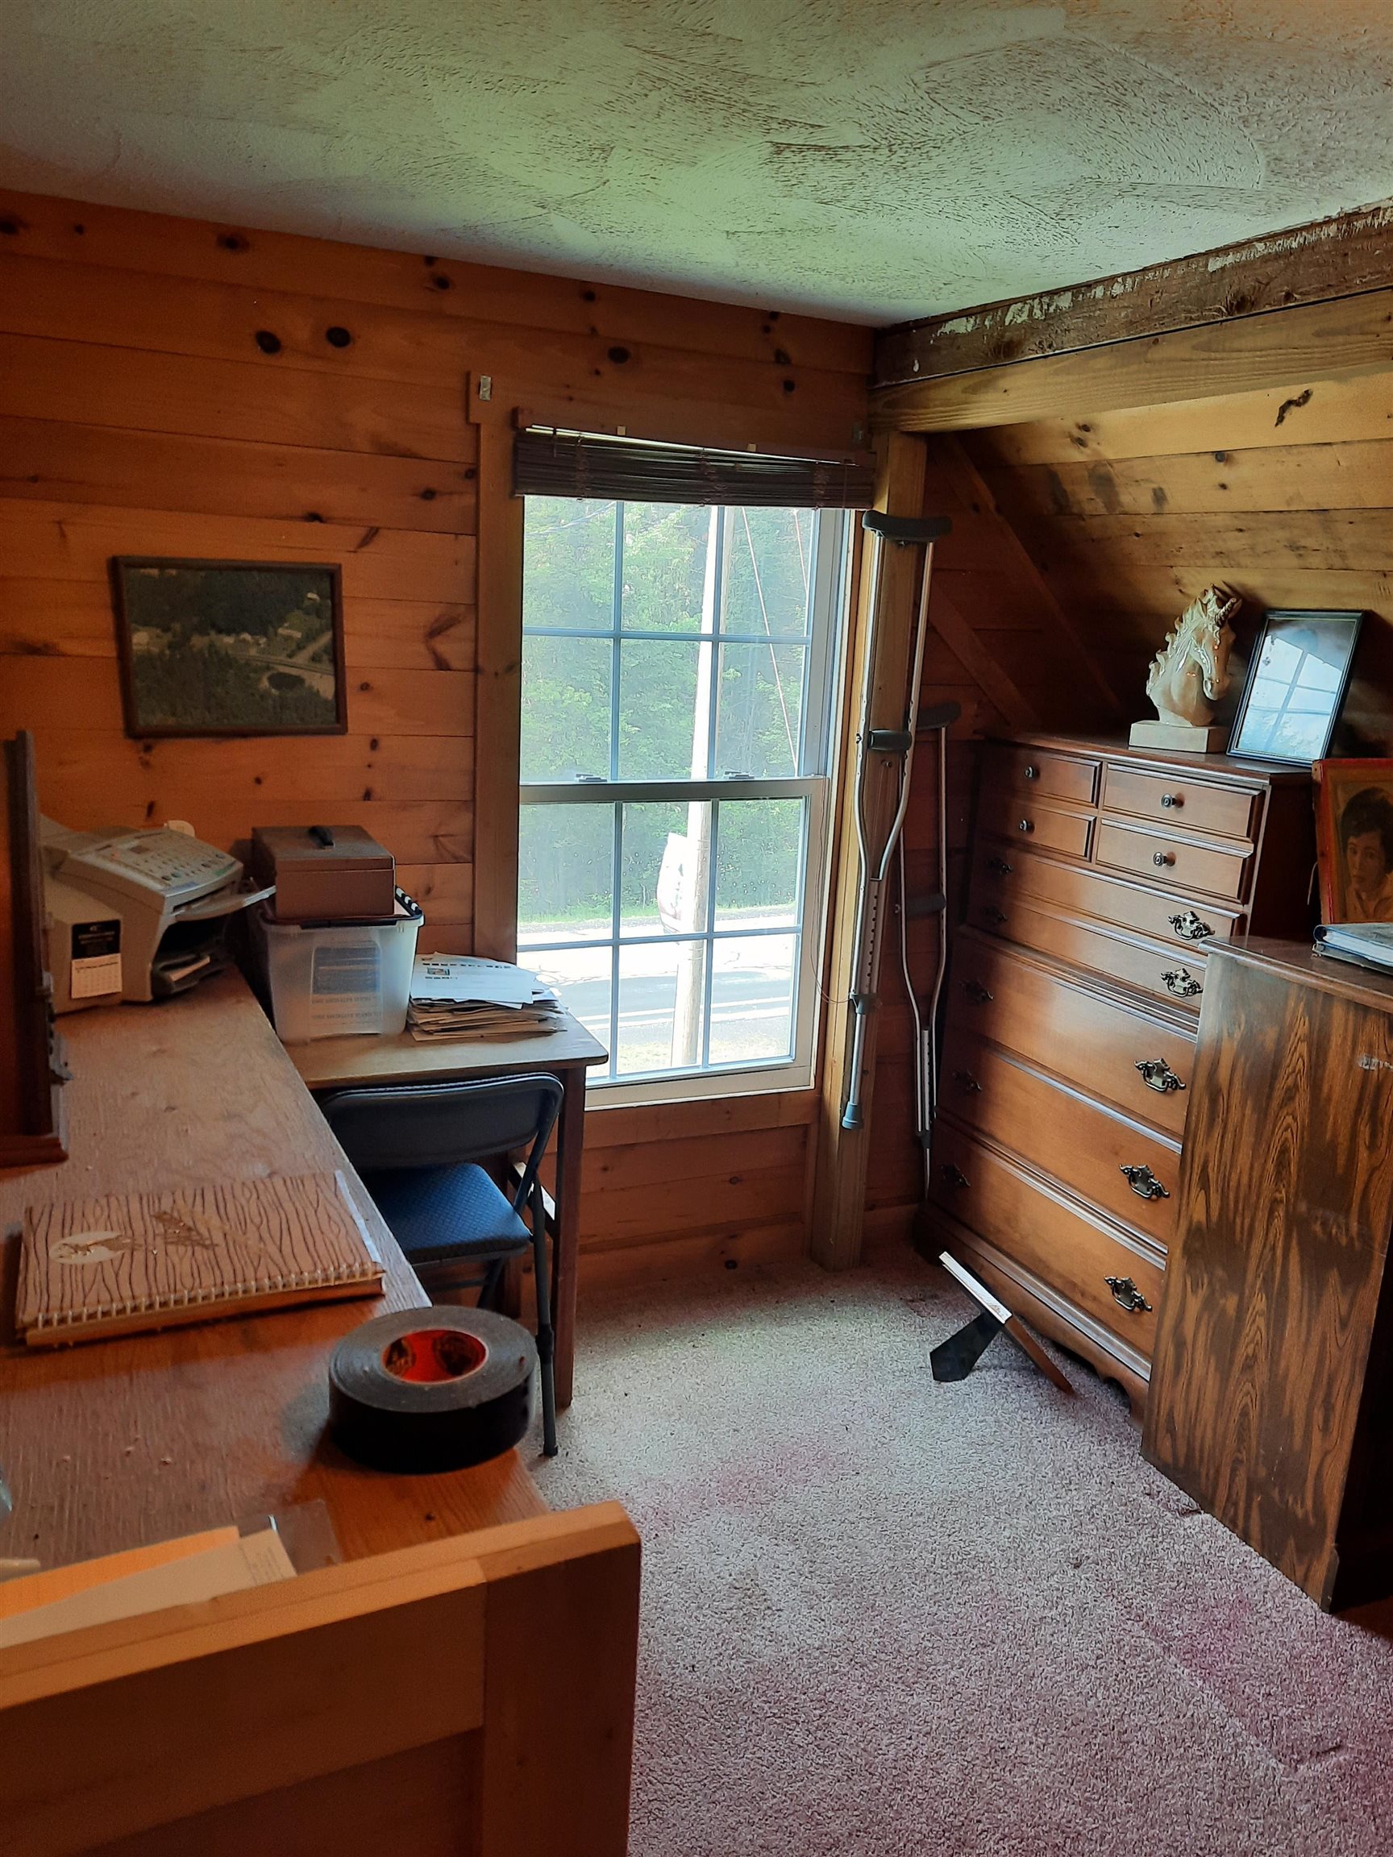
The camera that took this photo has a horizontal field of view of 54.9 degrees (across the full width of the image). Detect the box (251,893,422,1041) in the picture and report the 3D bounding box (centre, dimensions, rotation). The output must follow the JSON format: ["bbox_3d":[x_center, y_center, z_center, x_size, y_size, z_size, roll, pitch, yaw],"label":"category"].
[{"bbox_3d":[-0.725,0.065,2.682,0.295,0.248,0.310,-3,14,-25],"label":"box"}]

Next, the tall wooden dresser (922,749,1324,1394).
[{"bbox_3d":[1.012,0.269,3.057,0.480,1.328,0.865,-3,14,-25],"label":"tall wooden dresser"}]

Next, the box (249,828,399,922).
[{"bbox_3d":[-0.729,-0.113,2.640,0.220,0.130,0.290,-3,14,-25],"label":"box"}]

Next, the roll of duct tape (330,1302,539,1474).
[{"bbox_3d":[-0.198,0.346,1.016,0.152,0.048,0.152,3,13,-1],"label":"roll of duct tape"}]

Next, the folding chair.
[{"bbox_3d":[-0.548,0.591,2.587,0.455,0.755,0.500,-3,14,-25],"label":"folding chair"}]

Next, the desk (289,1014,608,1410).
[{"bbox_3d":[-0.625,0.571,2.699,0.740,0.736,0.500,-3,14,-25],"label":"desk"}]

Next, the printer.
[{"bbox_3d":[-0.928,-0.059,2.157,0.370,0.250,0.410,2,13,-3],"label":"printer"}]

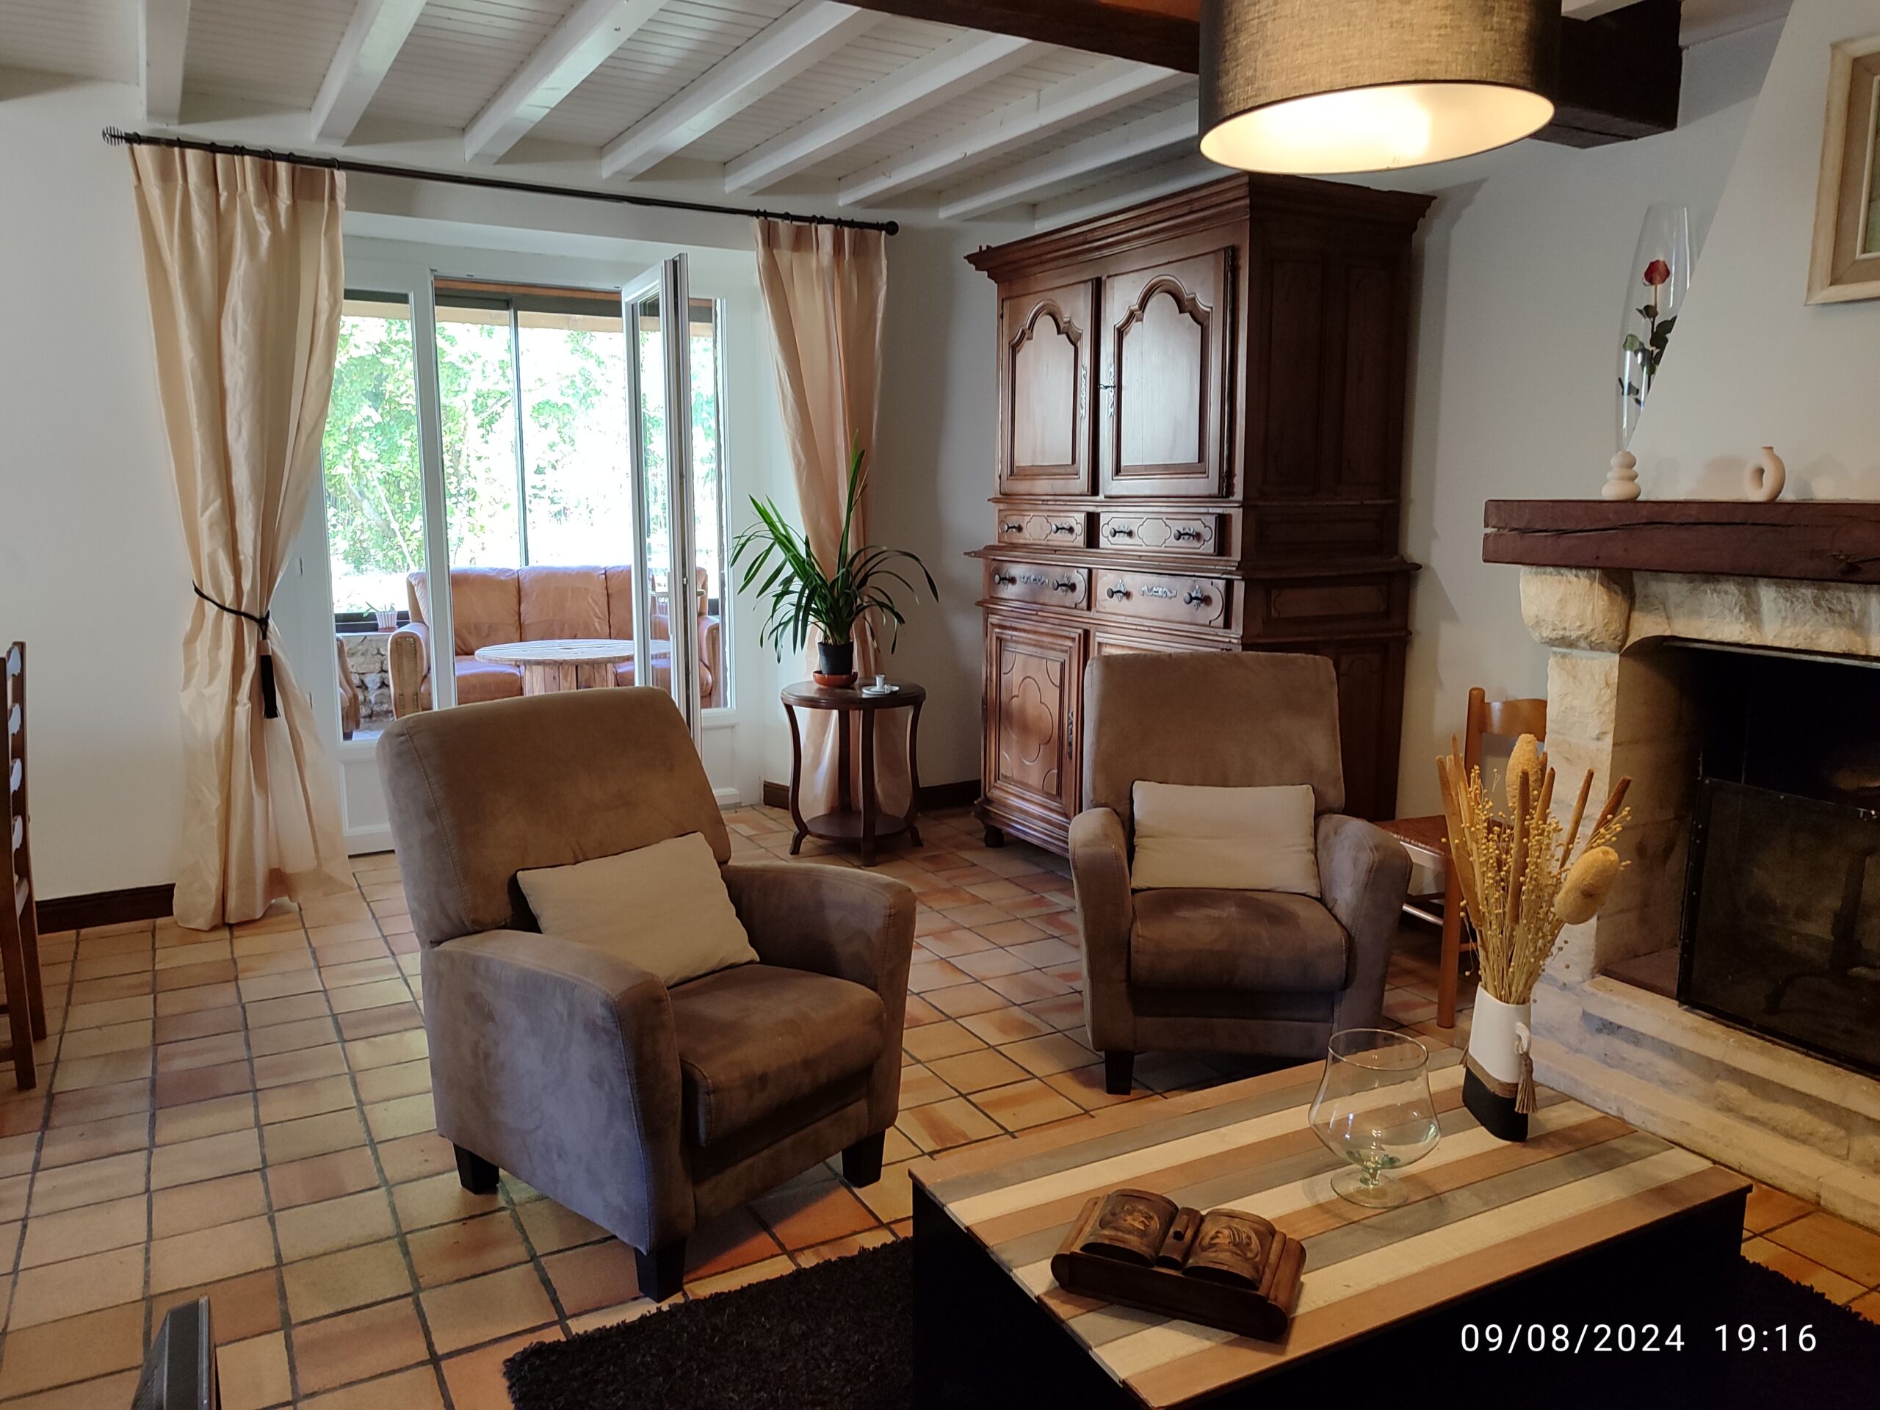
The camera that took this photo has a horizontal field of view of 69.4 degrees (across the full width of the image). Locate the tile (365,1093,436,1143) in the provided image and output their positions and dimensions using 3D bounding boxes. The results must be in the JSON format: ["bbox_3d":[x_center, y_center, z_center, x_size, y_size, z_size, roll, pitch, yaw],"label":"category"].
[{"bbox_3d":[-1.188,0.939,3.080,0.200,0.018,0.200,-5,11,-29],"label":"tile"}]

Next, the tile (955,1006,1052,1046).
[{"bbox_3d":[0.175,0.854,3.587,0.198,0.015,0.198,-5,10,-29],"label":"tile"}]

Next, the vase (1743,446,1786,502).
[{"bbox_3d":[1.706,-0.477,2.808,0.036,0.119,0.102,-1,9,-7],"label":"vase"}]

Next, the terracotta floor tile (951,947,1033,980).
[{"bbox_3d":[0.152,0.780,4.045,0.198,0.015,0.198,-5,10,-29],"label":"terracotta floor tile"}]

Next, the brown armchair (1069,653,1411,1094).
[{"bbox_3d":[0.694,0.374,3.401,0.740,0.960,0.800,1,9,5],"label":"brown armchair"}]

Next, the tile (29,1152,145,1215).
[{"bbox_3d":[-1.700,0.964,2.724,0.196,0.014,0.196,-5,10,-29],"label":"tile"}]

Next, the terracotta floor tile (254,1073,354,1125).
[{"bbox_3d":[-1.455,0.915,3.127,0.198,0.015,0.198,-5,10,-29],"label":"terracotta floor tile"}]

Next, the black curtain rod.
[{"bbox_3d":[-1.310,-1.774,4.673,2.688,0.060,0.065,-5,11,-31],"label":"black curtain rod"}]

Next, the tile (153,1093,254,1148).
[{"bbox_3d":[-1.620,0.921,3.000,0.196,0.014,0.196,-5,10,-29],"label":"tile"}]

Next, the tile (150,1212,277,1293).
[{"bbox_3d":[-1.349,1.029,2.527,0.200,0.018,0.200,-5,11,-29],"label":"tile"}]

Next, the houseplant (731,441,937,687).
[{"bbox_3d":[-0.407,-0.534,5.258,0.790,0.930,0.650,0,9,0],"label":"houseplant"}]

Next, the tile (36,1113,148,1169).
[{"bbox_3d":[-1.873,0.975,3.019,0.200,0.015,0.200,-5,11,-29],"label":"tile"}]

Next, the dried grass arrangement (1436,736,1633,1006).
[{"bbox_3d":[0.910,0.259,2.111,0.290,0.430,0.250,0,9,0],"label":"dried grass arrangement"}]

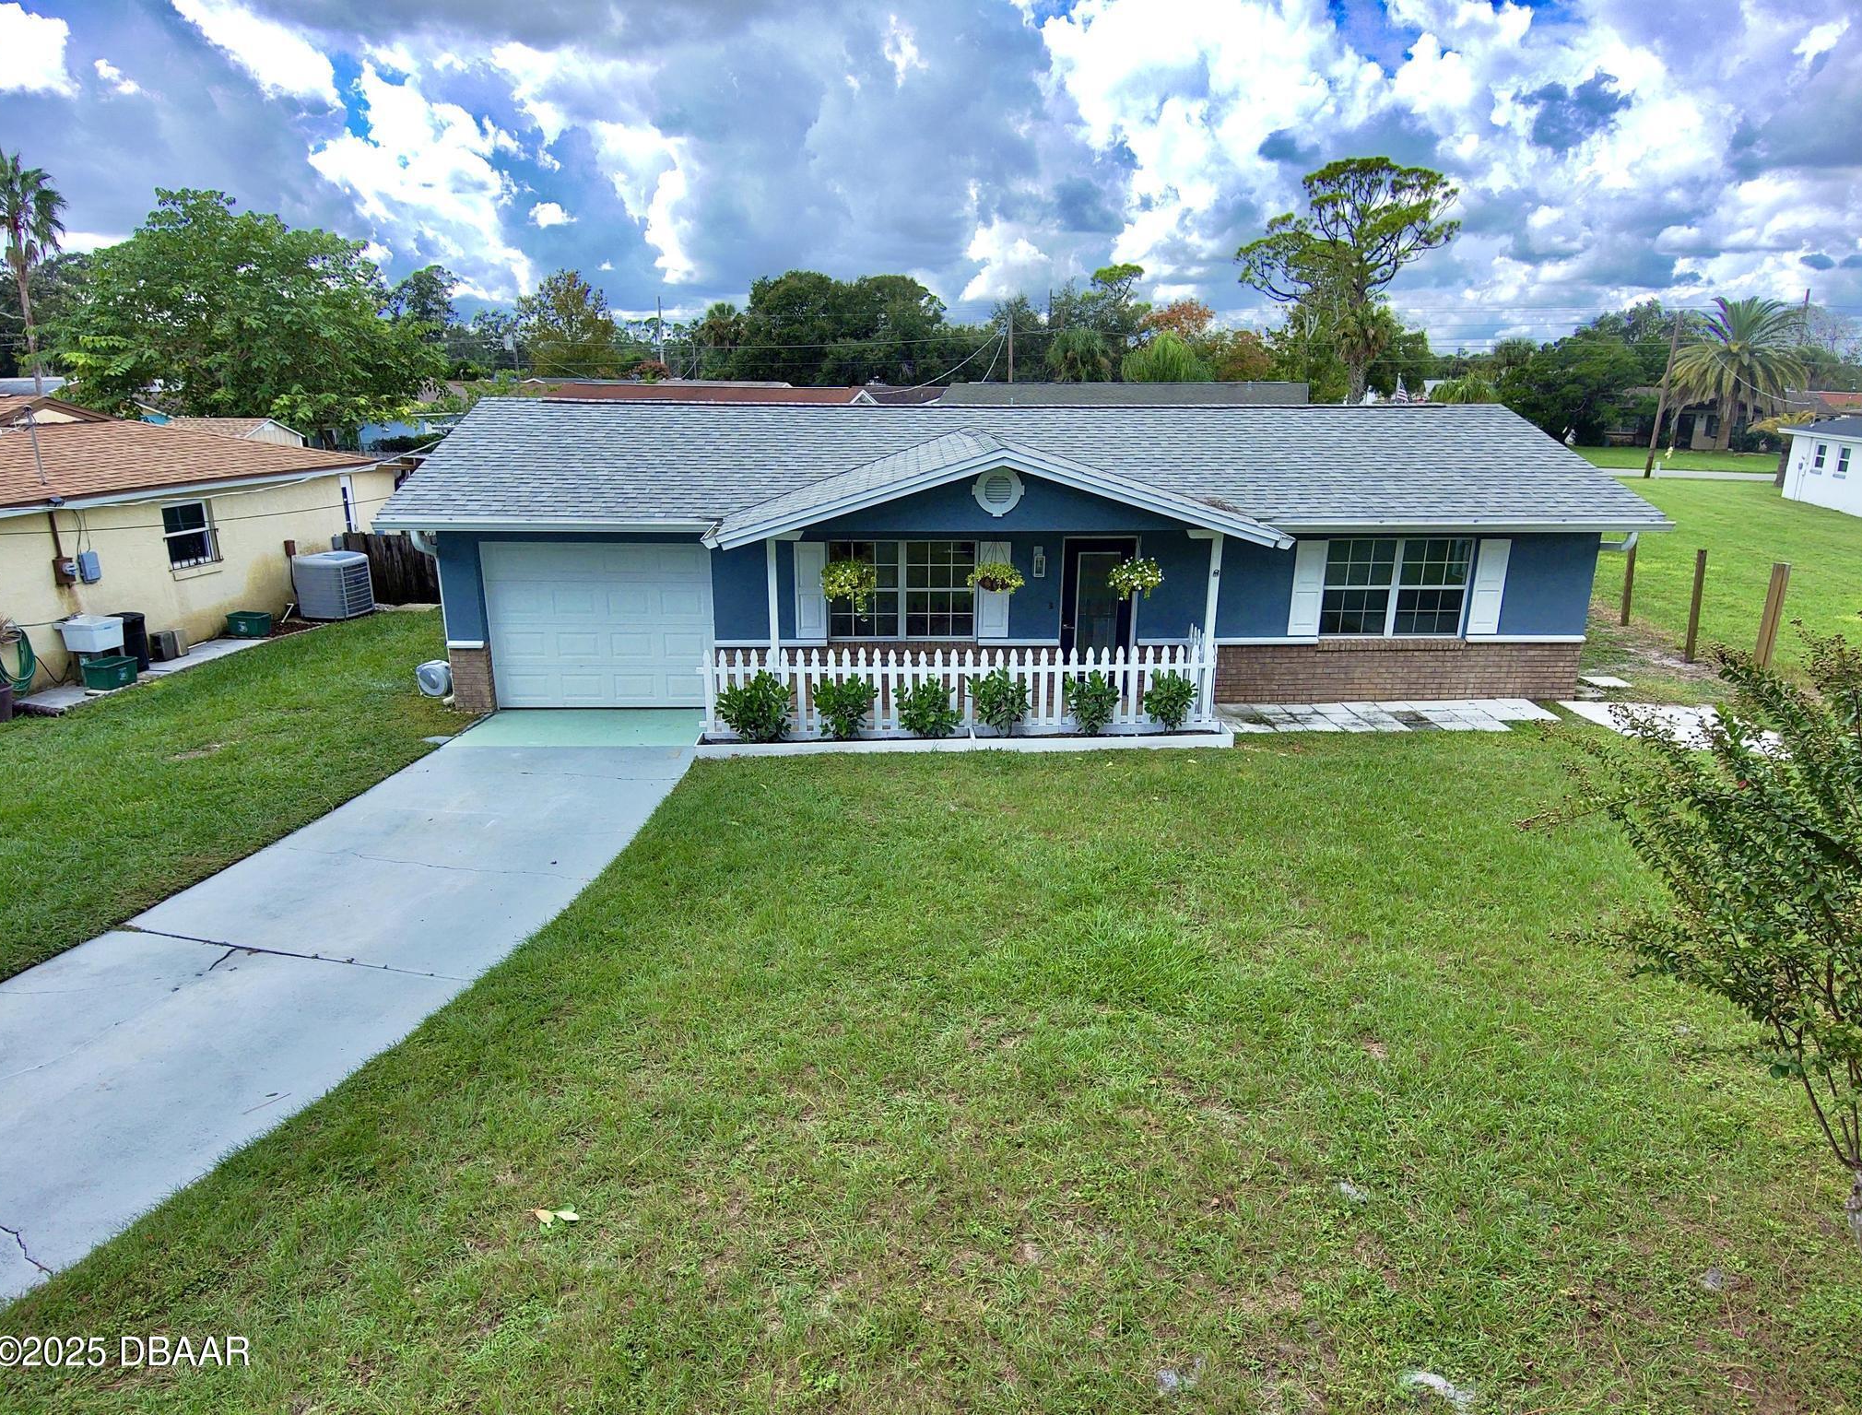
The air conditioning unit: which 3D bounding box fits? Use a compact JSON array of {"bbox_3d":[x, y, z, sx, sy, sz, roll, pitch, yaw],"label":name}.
[{"bbox_3d":[-10.419,-2.117,20.035,0.850,0.970,0.870,2,16,5],"label":"air conditioning unit"}]

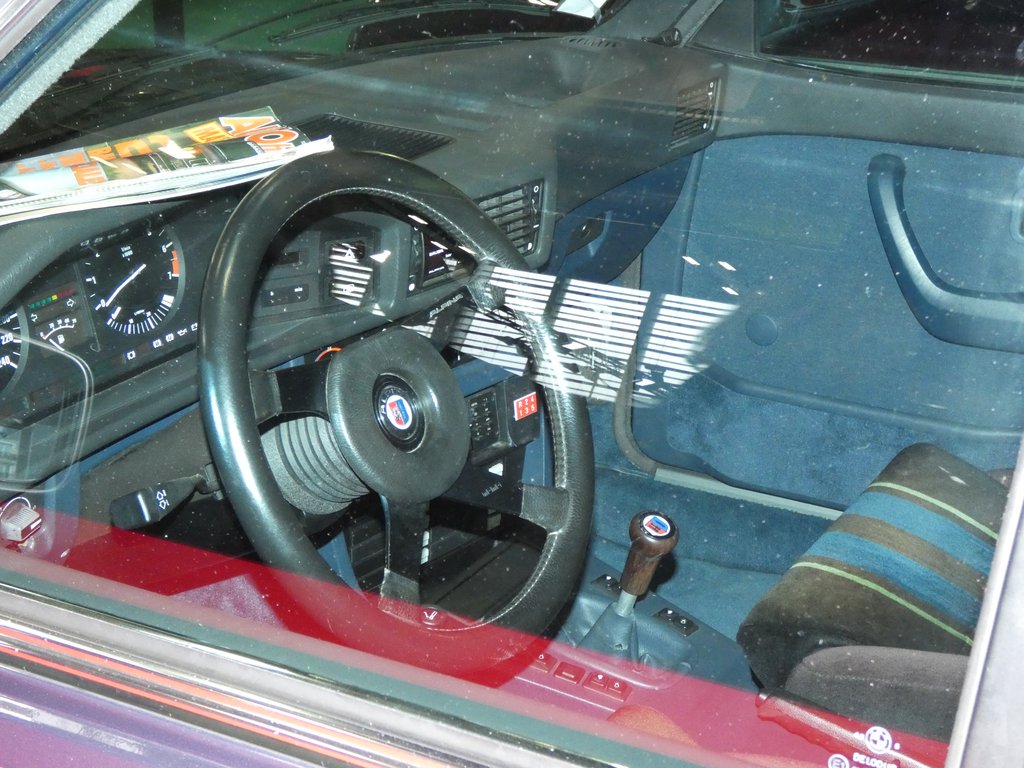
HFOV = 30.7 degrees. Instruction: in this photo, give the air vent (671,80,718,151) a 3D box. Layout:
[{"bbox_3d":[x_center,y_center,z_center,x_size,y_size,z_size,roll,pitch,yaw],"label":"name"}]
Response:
[{"bbox_3d":[0.211,-0.320,2.188,0.025,0.067,0.092,22,29,30],"label":"air vent"}]

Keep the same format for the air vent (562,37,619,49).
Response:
[{"bbox_3d":[0.098,-0.421,2.300,0.068,0.013,0.028,14,25,28],"label":"air vent"}]

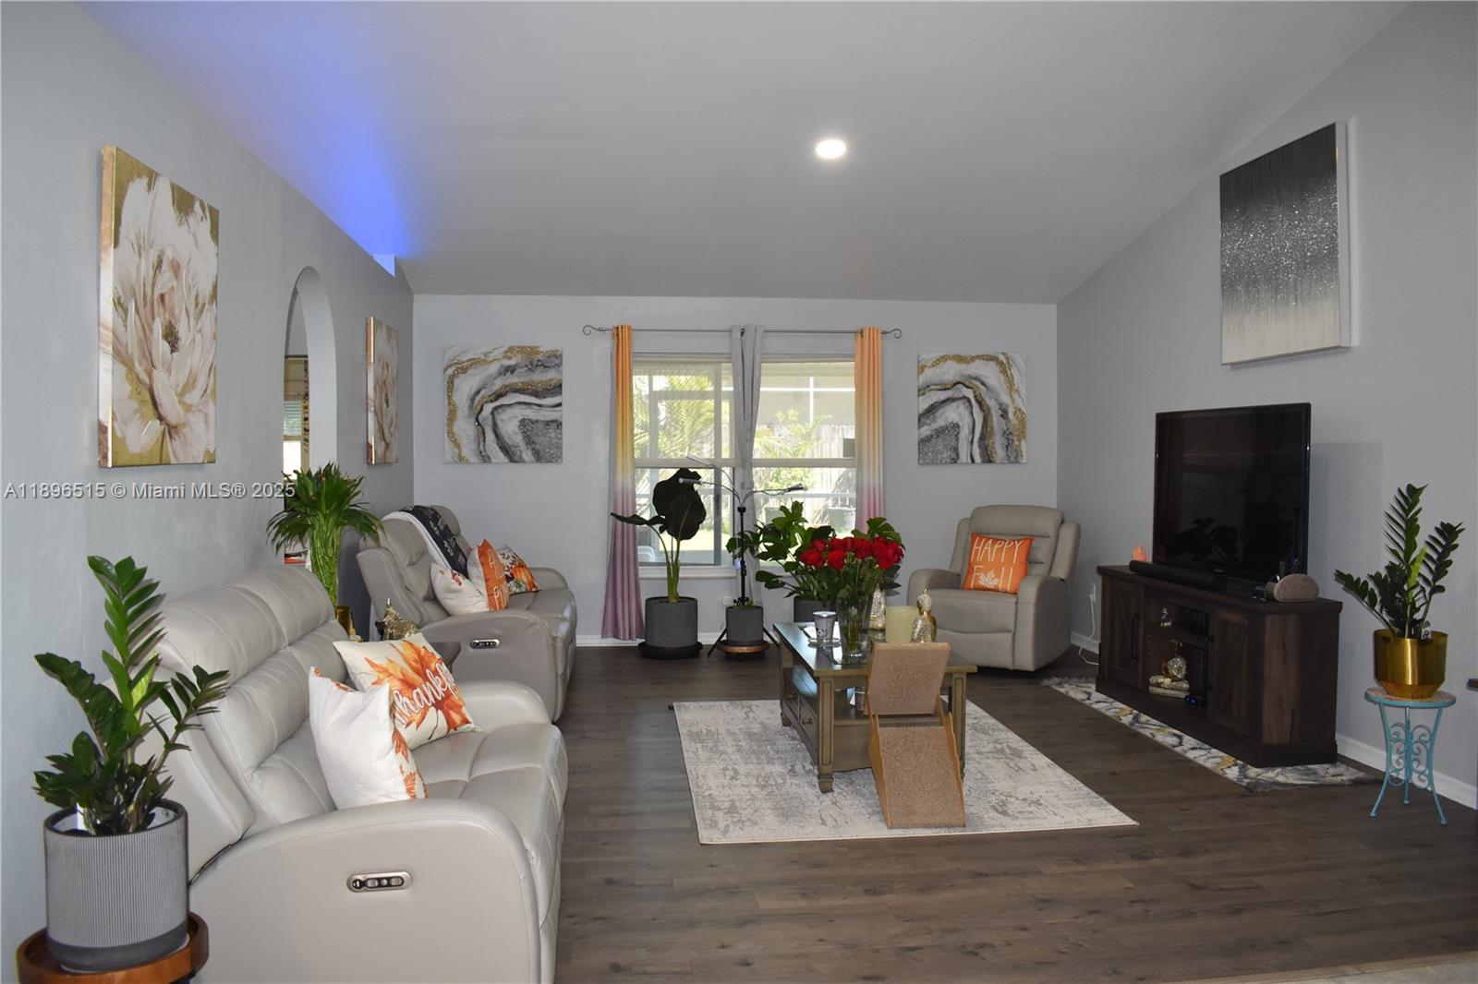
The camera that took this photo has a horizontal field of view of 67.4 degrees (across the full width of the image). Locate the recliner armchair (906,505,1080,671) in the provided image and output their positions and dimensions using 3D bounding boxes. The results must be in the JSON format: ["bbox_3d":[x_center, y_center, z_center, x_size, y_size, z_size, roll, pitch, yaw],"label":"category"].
[{"bbox_3d":[1.703,0.603,7.470,0.880,1.030,0.980,1,2,32],"label":"recliner armchair"}]

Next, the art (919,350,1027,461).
[{"bbox_3d":[1.719,-0.612,8.145,0.810,0.815,0.035,0,2,-7],"label":"art"}]

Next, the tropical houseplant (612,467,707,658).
[{"bbox_3d":[-0.555,0.467,7.657,0.630,1.290,0.500,0,2,-7],"label":"tropical houseplant"}]

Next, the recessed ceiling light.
[{"bbox_3d":[0.462,-1.728,5.582,0.170,0.030,0.170,0,-9,-6],"label":"recessed ceiling light"}]

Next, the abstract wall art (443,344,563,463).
[{"bbox_3d":[-1.613,-0.593,7.611,0.795,0.805,0.036,0,2,-6],"label":"abstract wall art"}]

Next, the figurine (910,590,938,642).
[{"bbox_3d":[0.823,0.559,5.032,0.140,0.260,0.115,-2,3,-44],"label":"figurine"}]

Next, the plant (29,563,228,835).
[{"bbox_3d":[-1.152,0.380,2.103,0.340,0.515,0.306,0,2,-6],"label":"plant"}]

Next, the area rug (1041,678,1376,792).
[{"bbox_3d":[2.199,1.148,5.462,0.630,0.012,2.190,0,2,-6],"label":"area rug"}]

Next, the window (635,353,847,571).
[{"bbox_3d":[0.013,-0.210,8.024,1.690,1.520,0.100,0,2,-7],"label":"window"}]

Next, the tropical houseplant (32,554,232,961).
[{"bbox_3d":[-1.155,0.507,2.107,0.338,0.769,0.304,0,2,-6],"label":"tropical houseplant"}]

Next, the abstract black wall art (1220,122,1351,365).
[{"bbox_3d":[2.666,-1.188,5.495,0.043,1.020,0.960,0,2,-7],"label":"abstract black wall art"}]

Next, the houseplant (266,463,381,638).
[{"bbox_3d":[-1.595,0.241,4.266,0.429,0.712,0.407,0,2,-6],"label":"houseplant"}]

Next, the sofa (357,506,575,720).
[{"bbox_3d":[-1.413,0.641,6.015,1.000,1.050,2.130,0,2,-7],"label":"sofa"}]

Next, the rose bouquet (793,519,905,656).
[{"bbox_3d":[0.447,0.423,4.676,0.450,0.565,0.410,0,2,-7],"label":"rose bouquet"}]

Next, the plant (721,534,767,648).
[{"bbox_3d":[0.042,0.644,7.267,0.315,0.729,0.299,0,2,-6],"label":"plant"}]

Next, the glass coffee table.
[{"bbox_3d":[0.564,0.945,5.065,0.670,0.505,1.230,0,2,-7],"label":"glass coffee table"}]

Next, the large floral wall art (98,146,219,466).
[{"bbox_3d":[-1.774,-0.523,3.433,0.034,0.879,0.787,0,2,-6],"label":"large floral wall art"}]

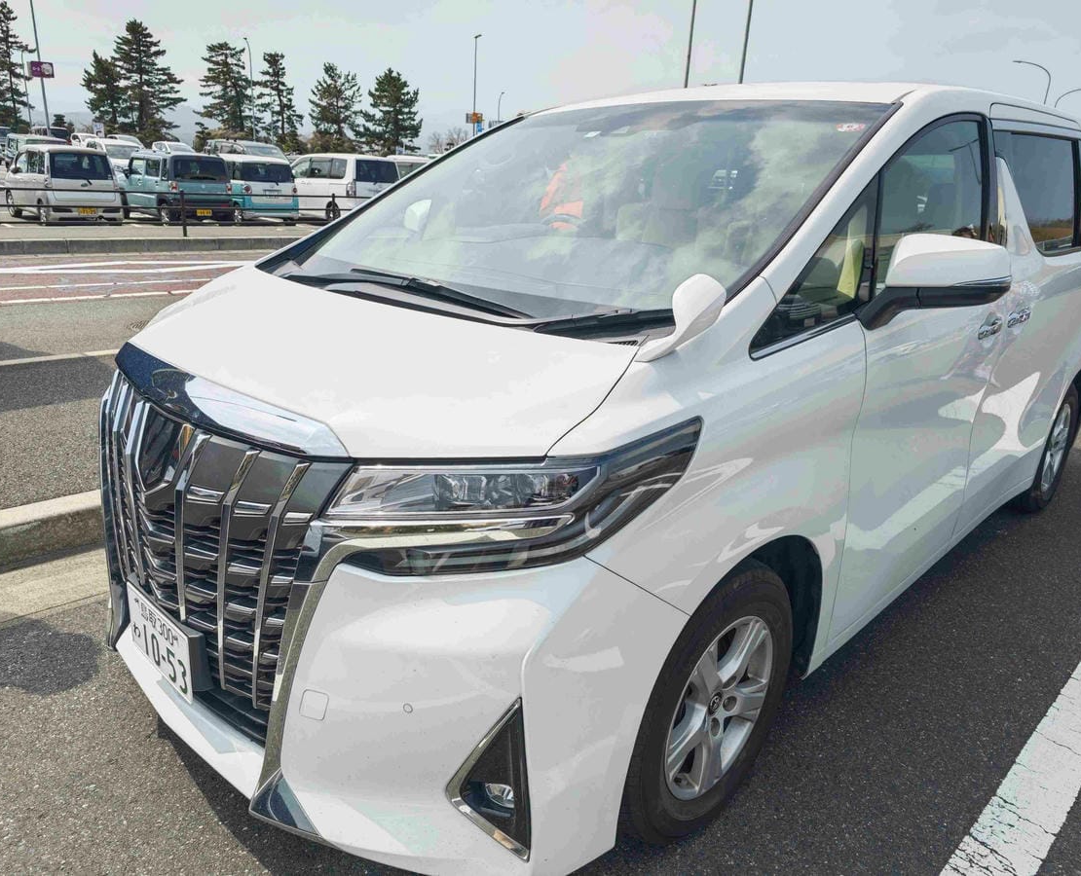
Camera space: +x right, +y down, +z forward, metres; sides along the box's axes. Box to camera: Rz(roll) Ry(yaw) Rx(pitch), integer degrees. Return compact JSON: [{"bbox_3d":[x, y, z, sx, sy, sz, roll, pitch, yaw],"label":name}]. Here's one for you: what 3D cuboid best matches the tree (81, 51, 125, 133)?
[{"bbox_3d":[-28.551,-21.331,50.789,2.479,7.295,2.479,-6,21,-27],"label":"tree"}]

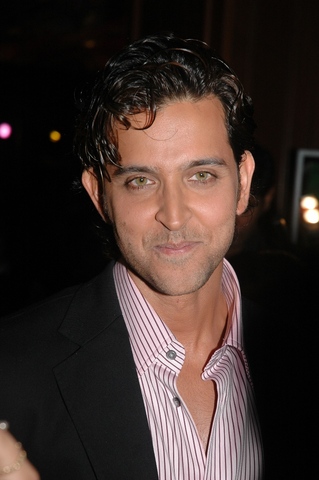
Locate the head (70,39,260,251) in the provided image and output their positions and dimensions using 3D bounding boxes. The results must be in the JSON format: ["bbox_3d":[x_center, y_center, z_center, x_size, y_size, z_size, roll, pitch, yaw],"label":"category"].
[{"bbox_3d":[0.008,-0.085,1.540,0.190,0.265,0.235,-5,5,-2],"label":"head"}]

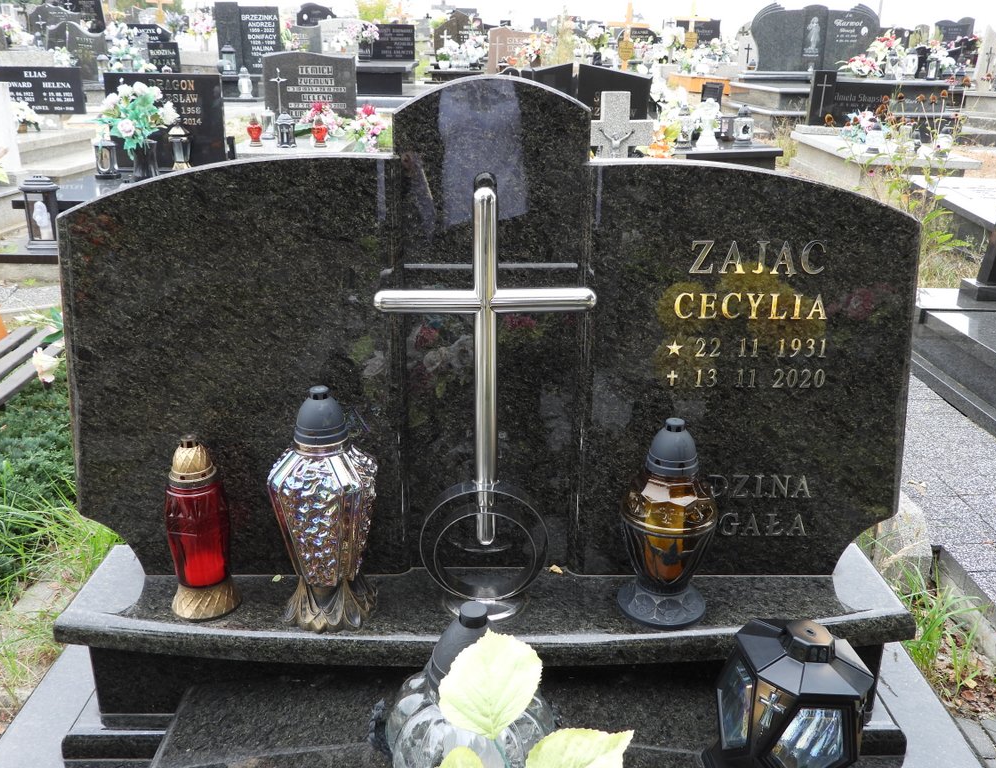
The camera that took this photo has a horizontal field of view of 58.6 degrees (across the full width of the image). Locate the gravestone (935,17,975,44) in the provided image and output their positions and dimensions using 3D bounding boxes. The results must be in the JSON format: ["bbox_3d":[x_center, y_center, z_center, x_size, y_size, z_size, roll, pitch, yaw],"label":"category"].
[{"bbox_3d":[7.973,-6.139,15.500,0.660,0.550,0.120,1,19,3],"label":"gravestone"}]

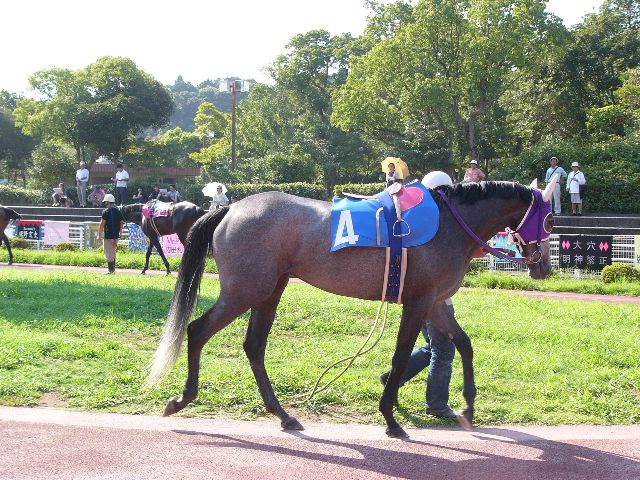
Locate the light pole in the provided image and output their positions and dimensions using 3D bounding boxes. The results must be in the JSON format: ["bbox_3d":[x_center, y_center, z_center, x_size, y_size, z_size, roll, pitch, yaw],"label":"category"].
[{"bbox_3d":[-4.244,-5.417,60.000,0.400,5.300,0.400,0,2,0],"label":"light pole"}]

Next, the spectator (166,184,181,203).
[{"bbox_3d":[-5.327,-1.618,43.700,0.520,0.850,0.600,1,2,37],"label":"spectator"}]

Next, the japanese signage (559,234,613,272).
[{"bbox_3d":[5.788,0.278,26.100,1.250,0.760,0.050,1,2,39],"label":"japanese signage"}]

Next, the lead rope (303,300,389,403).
[{"bbox_3d":[0.177,0.768,8.350,0.600,0.720,0.200,0,2,0],"label":"lead rope"}]

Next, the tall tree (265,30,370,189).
[{"bbox_3d":[-0.060,-4.853,48.000,4.600,7.100,4.400,1,1,0],"label":"tall tree"}]

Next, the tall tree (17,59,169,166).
[{"bbox_3d":[-11.308,-5.816,60.000,7.900,6.600,7.300,0,2,0],"label":"tall tree"}]

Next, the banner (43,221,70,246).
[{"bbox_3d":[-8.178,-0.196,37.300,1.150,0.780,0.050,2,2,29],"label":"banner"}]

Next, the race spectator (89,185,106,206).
[{"bbox_3d":[-8.331,-1.655,45.000,0.650,0.860,0.650,1,2,30],"label":"race spectator"}]

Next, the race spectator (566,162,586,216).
[{"bbox_3d":[7.626,-1.516,35.800,0.550,1.610,0.360,1,2,16],"label":"race spectator"}]

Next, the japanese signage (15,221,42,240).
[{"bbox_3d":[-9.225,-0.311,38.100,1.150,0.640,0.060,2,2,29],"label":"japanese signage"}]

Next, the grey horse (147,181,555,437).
[{"bbox_3d":[0.198,0.448,7.800,2.620,1.660,0.620,1,1,5],"label":"grey horse"}]

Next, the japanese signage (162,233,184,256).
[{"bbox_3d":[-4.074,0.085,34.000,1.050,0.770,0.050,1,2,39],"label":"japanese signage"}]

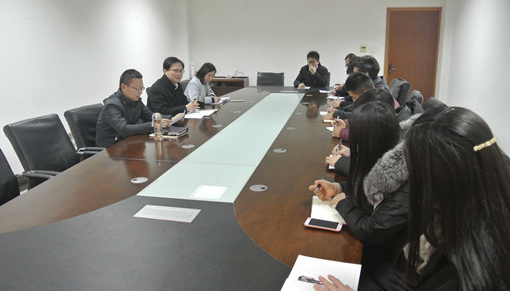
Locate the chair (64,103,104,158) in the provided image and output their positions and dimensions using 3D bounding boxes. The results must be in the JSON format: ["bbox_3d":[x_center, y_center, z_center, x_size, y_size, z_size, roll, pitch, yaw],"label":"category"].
[{"bbox_3d":[-1.238,0.141,3.408,0.620,0.970,0.570,3,15,11],"label":"chair"}]

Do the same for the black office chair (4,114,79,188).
[{"bbox_3d":[-1.349,0.278,2.888,0.620,0.970,0.570,3,15,11],"label":"black office chair"}]

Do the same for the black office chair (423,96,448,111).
[{"bbox_3d":[1.251,0.100,3.331,0.620,0.970,0.600,3,15,12],"label":"black office chair"}]

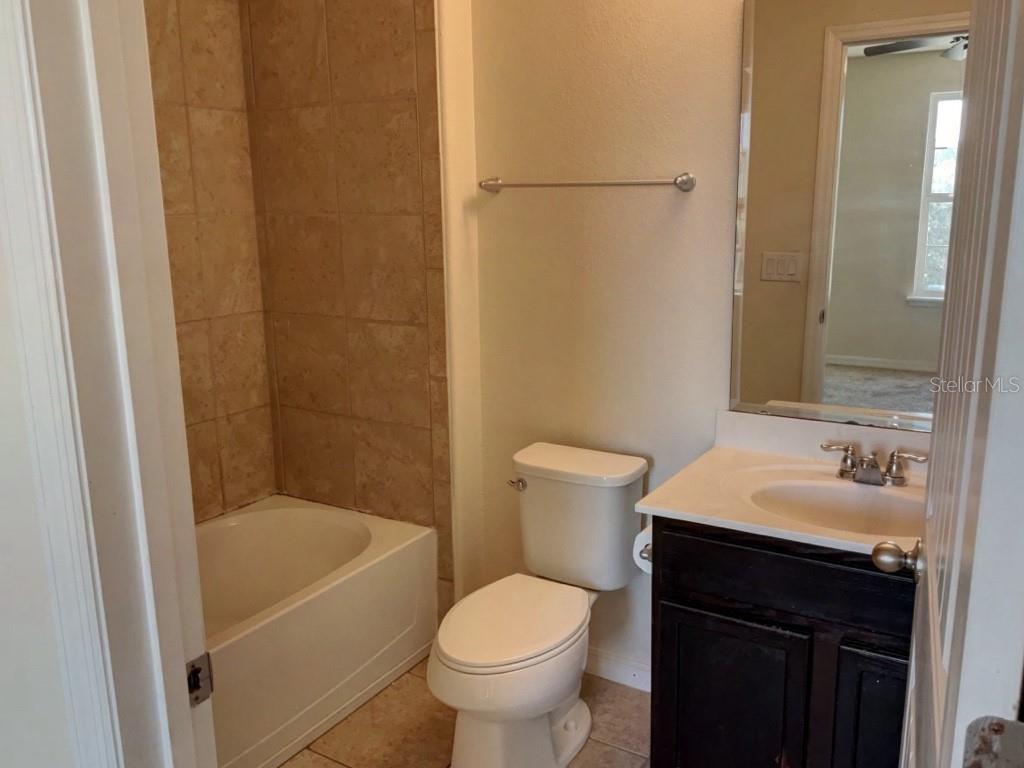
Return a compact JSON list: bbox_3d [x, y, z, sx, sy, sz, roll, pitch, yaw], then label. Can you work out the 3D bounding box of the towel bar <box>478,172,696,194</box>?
[{"bbox_3d":[0.190,-0.561,2.409,0.660,0.052,0.073,6,14,31],"label":"towel bar"}]

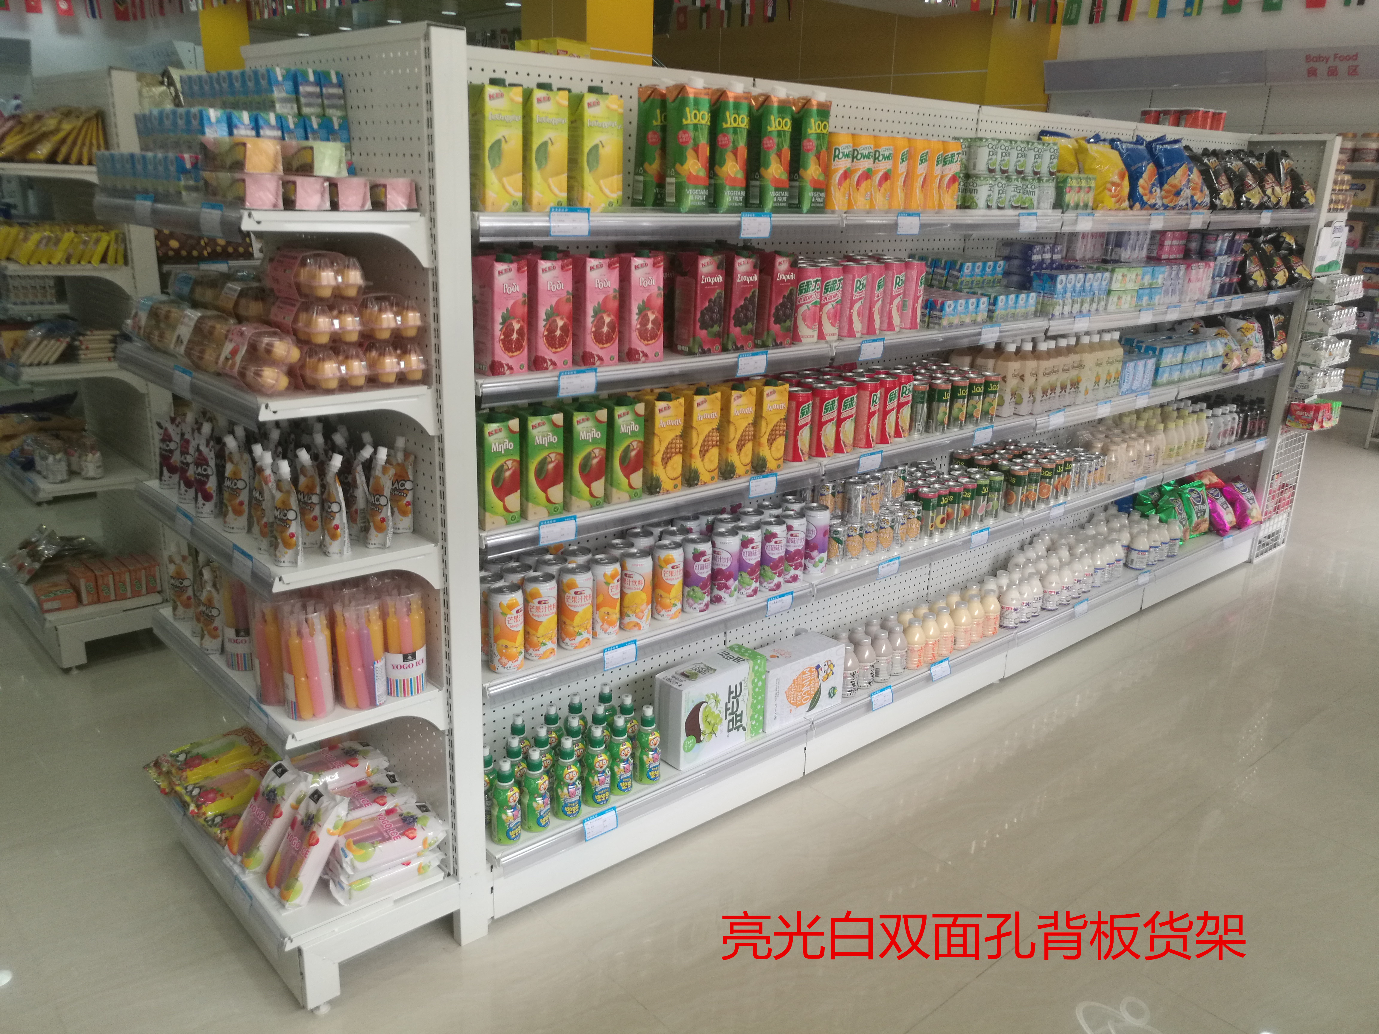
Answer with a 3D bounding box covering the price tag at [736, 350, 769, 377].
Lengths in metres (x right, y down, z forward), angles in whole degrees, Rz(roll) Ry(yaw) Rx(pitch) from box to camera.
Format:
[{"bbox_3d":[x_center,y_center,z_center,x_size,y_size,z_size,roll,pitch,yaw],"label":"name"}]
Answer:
[{"bbox_3d":[0.132,-0.320,2.250,0.084,0.047,0.005,-13,28,-39],"label":"price tag"}]

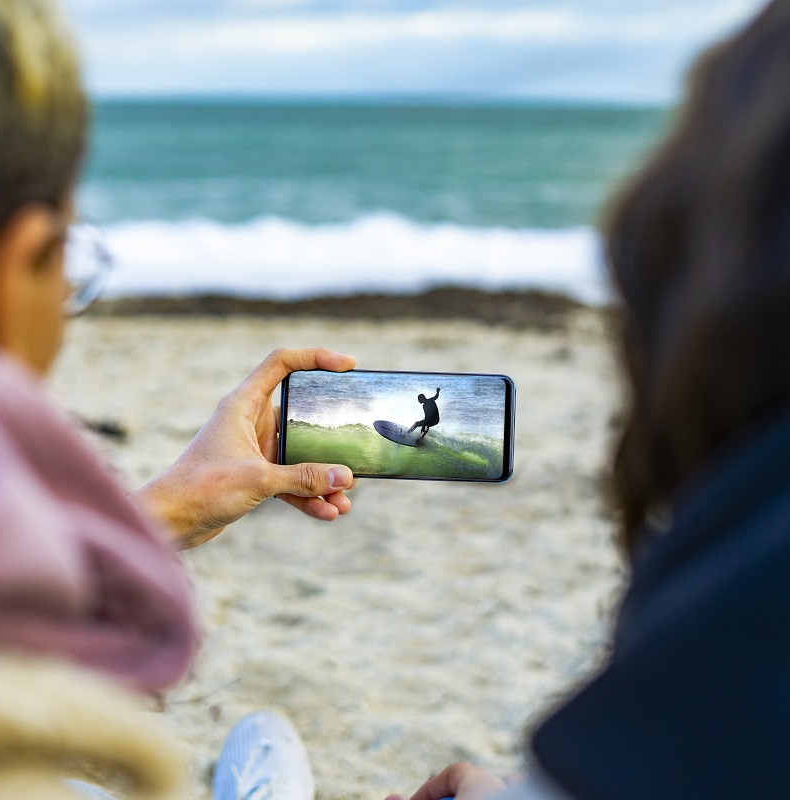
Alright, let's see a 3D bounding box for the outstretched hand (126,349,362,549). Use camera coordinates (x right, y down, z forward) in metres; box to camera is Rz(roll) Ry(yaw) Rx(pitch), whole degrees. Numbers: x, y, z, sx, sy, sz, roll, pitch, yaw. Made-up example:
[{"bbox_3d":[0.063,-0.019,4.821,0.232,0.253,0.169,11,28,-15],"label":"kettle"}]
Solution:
[{"bbox_3d":[-0.103,0.031,1.138,0.148,0.130,0.105,-3,11,-18],"label":"outstretched hand"}]

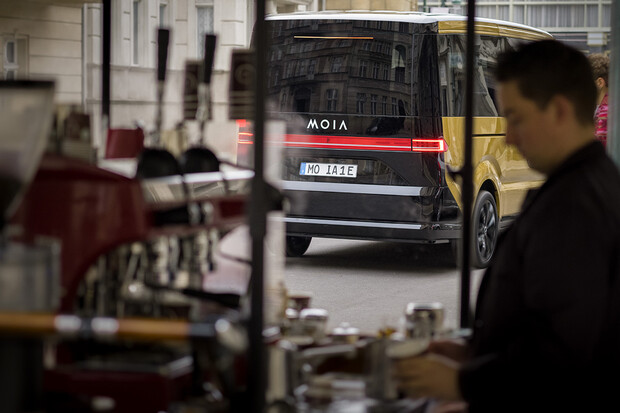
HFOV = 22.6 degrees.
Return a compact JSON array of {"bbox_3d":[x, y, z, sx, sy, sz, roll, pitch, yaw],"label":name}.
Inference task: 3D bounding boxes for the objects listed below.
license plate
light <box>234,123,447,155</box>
[{"bbox_3d":[0.155,-0.310,13.168,0.520,0.110,0.020,3,-10,23],"label":"license plate"},{"bbox_3d":[0.209,-0.548,13.267,1.940,0.115,0.200,3,4,23],"label":"light"}]

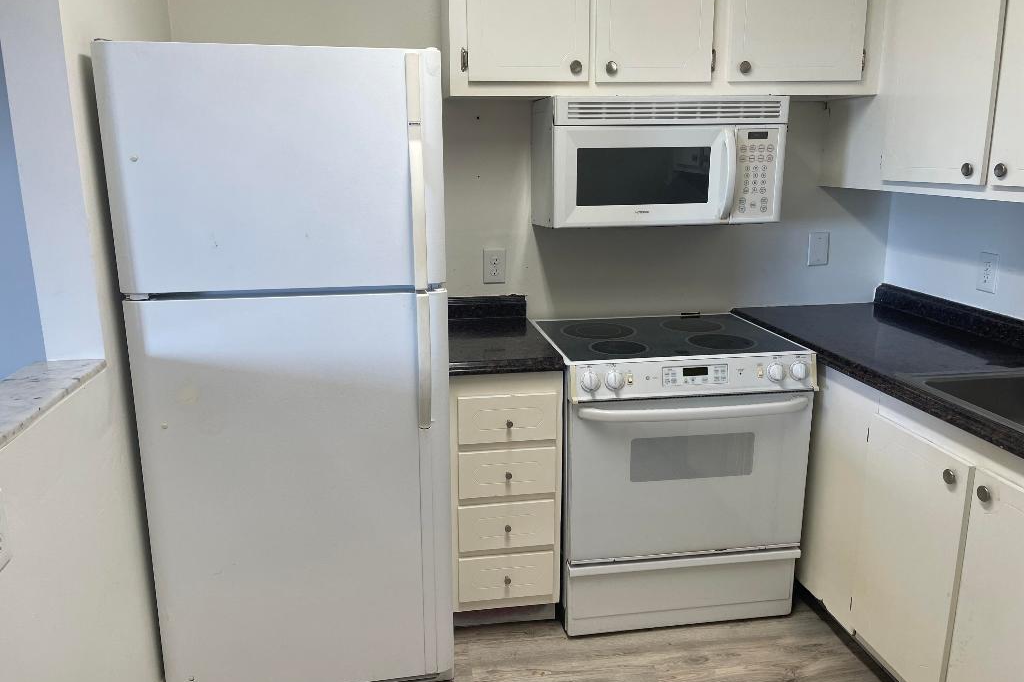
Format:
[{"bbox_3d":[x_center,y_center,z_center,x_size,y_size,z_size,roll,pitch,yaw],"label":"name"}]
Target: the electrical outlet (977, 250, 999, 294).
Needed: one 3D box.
[{"bbox_3d":[1.534,-0.220,2.487,0.009,0.121,0.076,-2,14,-8],"label":"electrical outlet"}]

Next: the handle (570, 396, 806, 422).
[{"bbox_3d":[0.547,0.204,2.308,0.720,0.041,0.053,-2,14,-8],"label":"handle"}]

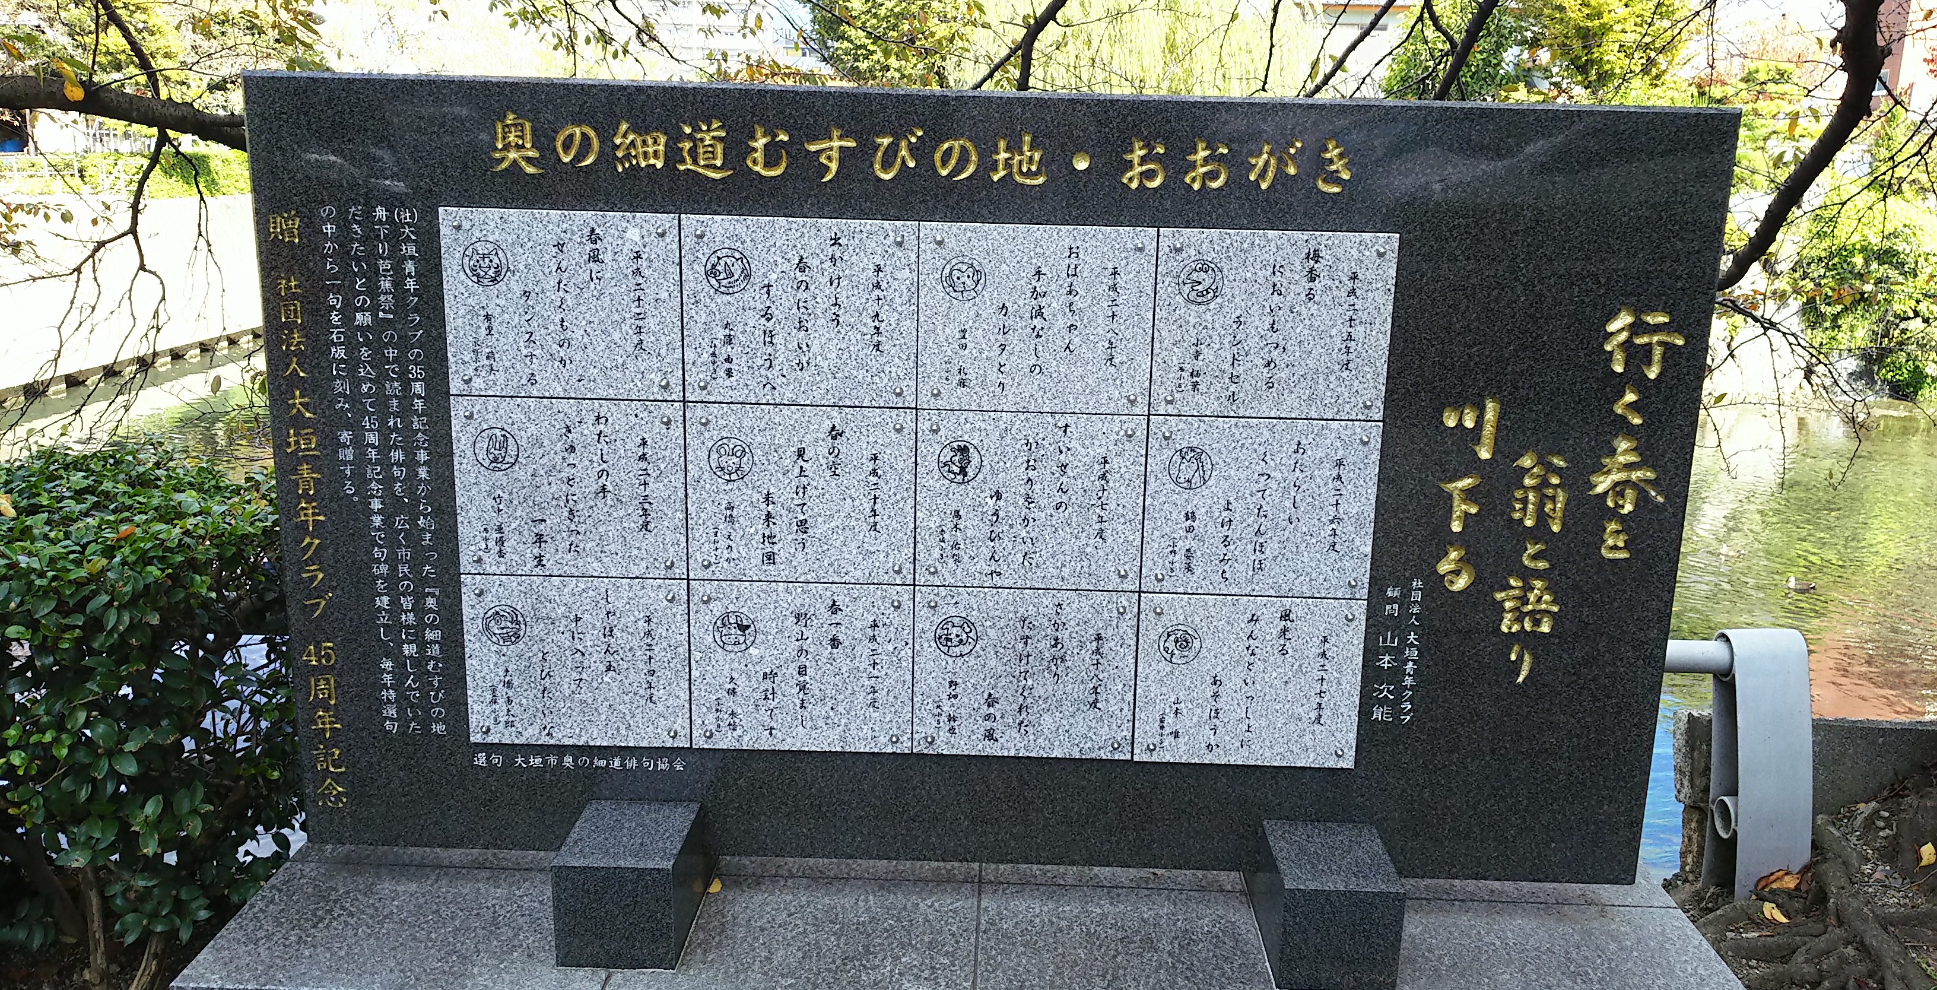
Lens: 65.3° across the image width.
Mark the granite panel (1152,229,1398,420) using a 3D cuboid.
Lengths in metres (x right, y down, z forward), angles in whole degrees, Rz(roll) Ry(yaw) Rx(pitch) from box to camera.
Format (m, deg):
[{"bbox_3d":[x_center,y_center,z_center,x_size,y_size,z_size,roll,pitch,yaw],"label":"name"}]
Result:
[{"bbox_3d":[0.508,-0.283,2.519,0.391,0.309,0.020,2,14,0],"label":"granite panel"}]

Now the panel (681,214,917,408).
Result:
[{"bbox_3d":[-0.268,-0.292,2.425,0.373,0.296,0.020,2,13,1],"label":"panel"}]

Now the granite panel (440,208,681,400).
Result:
[{"bbox_3d":[-0.648,-0.303,2.431,0.379,0.296,0.020,2,13,1],"label":"granite panel"}]

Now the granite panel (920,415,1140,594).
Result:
[{"bbox_3d":[0.106,0.010,2.595,0.391,0.310,0.020,2,14,0],"label":"granite panel"}]

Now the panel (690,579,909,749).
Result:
[{"bbox_3d":[-0.282,0.291,2.564,0.373,0.296,0.020,2,13,1],"label":"panel"}]

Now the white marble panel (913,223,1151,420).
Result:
[{"bbox_3d":[0.114,-0.293,2.522,0.391,0.309,0.020,2,14,0],"label":"white marble panel"}]

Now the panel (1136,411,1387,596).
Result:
[{"bbox_3d":[0.478,0.021,2.481,0.373,0.296,0.020,2,13,1],"label":"panel"}]

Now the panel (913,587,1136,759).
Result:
[{"bbox_3d":[0.099,0.315,2.668,0.391,0.310,0.020,2,14,0],"label":"panel"}]

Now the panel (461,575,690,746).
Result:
[{"bbox_3d":[-0.689,0.293,2.674,0.391,0.310,0.020,2,14,0],"label":"panel"}]

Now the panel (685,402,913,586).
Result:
[{"bbox_3d":[-0.275,-0.001,2.494,0.373,0.296,0.020,2,13,1],"label":"panel"}]

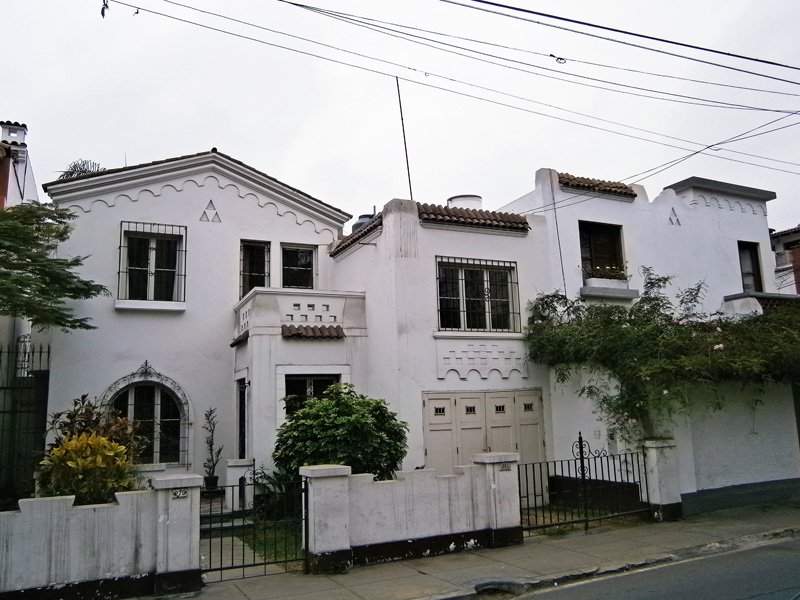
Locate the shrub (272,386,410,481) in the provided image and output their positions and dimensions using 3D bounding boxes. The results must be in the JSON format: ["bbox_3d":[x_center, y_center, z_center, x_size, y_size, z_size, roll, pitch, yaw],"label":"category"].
[{"bbox_3d":[-0.870,2.510,9.402,2.100,2.350,1.950,2,-9,-24],"label":"shrub"}]

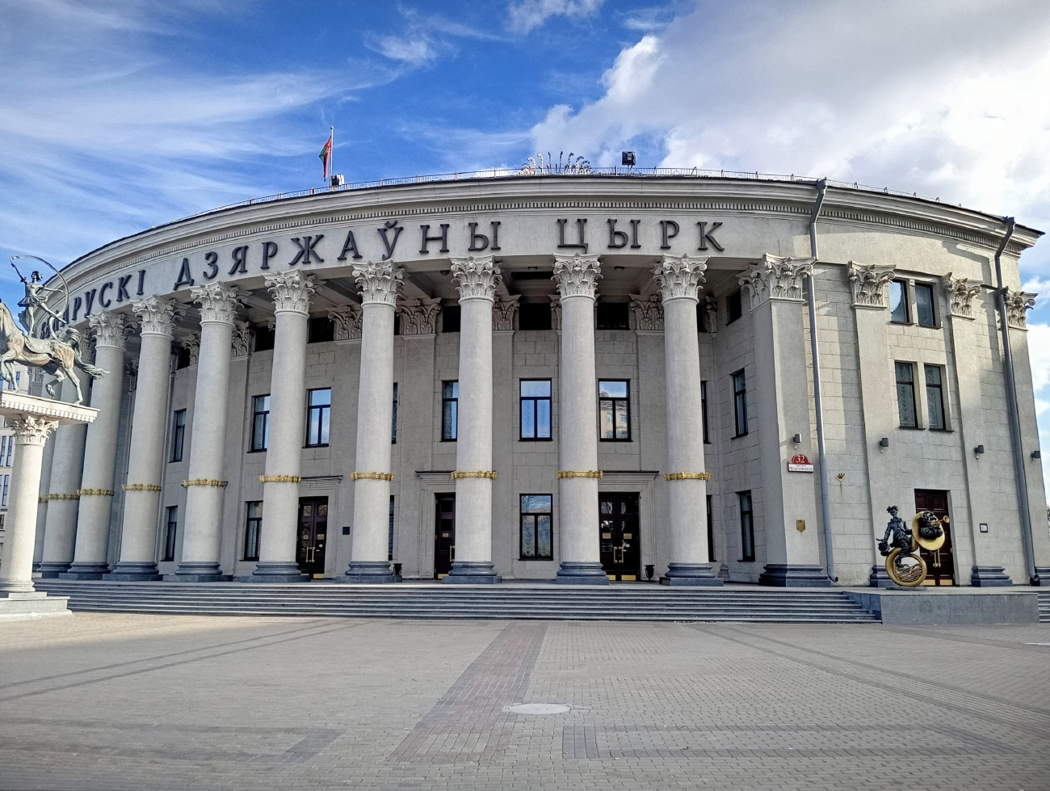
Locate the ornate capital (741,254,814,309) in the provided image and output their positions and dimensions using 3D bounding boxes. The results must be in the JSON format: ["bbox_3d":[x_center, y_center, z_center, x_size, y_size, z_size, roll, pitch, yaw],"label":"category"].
[{"bbox_3d":[9.736,-4.159,32.808,2.227,1.643,2.474,3,-11,-12],"label":"ornate capital"}]

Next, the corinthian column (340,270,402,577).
[{"bbox_3d":[-5.978,1.016,34.027,1.919,12.695,1.919,-3,-12,14],"label":"corinthian column"}]

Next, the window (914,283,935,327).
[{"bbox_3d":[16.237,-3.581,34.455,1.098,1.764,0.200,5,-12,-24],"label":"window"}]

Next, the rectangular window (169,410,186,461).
[{"bbox_3d":[-17.746,2.025,43.674,1.352,2.626,0.200,-10,-15,43],"label":"rectangular window"}]

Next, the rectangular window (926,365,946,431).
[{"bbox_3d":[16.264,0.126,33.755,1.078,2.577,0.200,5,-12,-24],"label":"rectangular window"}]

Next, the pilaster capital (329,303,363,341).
[{"bbox_3d":[-7.882,-3.247,38.216,2.009,1.548,0.568,-4,-12,20],"label":"pilaster capital"}]

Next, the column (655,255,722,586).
[{"bbox_3d":[5.903,0.865,31.445,1.823,11.956,1.823,1,-11,-6],"label":"column"}]

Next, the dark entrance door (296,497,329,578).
[{"bbox_3d":[-9.325,6.278,37.496,1.801,3.563,0.158,-5,-12,23],"label":"dark entrance door"}]

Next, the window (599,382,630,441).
[{"bbox_3d":[3.913,0.629,37.080,1.420,2.750,0.200,1,-11,-3],"label":"window"}]

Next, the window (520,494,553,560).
[{"bbox_3d":[0.486,5.581,36.139,1.430,2.750,0.200,-1,-11,4],"label":"window"}]

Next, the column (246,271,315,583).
[{"bbox_3d":[-9.339,1.155,33.234,1.861,12.006,1.861,-4,-12,19],"label":"column"}]

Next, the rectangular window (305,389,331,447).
[{"bbox_3d":[-9.890,1.083,40.632,1.403,2.810,0.244,-5,-12,23],"label":"rectangular window"}]

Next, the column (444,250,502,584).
[{"bbox_3d":[-1.840,0.831,31.514,1.861,12.006,1.861,-1,-11,6],"label":"column"}]

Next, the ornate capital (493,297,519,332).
[{"bbox_3d":[-1.311,-3.502,36.642,2.009,1.548,0.568,-1,-11,7],"label":"ornate capital"}]

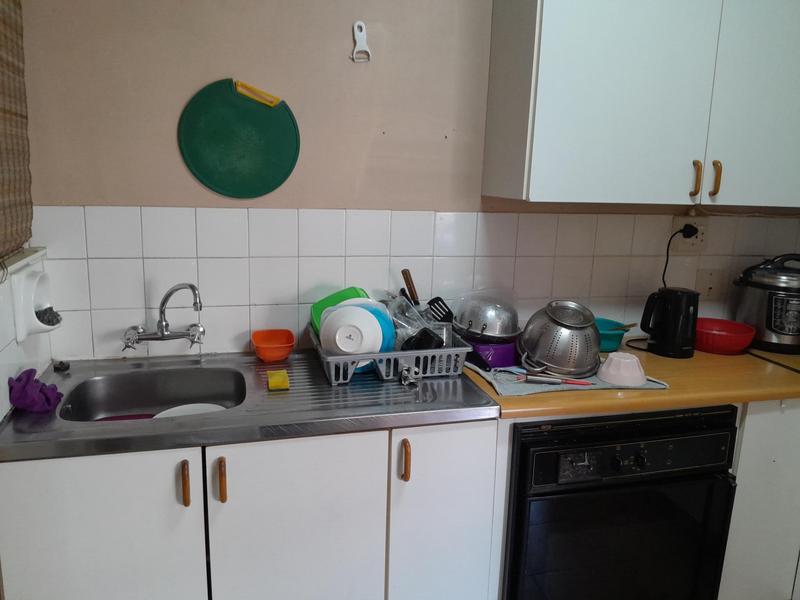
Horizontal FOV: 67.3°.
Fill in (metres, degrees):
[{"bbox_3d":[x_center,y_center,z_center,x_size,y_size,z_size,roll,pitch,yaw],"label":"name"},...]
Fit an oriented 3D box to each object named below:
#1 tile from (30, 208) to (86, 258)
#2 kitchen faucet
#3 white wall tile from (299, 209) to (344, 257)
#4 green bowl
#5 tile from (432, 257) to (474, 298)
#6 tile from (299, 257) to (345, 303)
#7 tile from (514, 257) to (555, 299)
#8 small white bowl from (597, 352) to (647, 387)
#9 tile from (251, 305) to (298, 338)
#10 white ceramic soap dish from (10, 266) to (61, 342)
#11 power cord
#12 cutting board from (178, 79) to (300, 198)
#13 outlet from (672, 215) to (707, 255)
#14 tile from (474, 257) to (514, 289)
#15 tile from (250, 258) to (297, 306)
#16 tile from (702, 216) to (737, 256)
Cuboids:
[{"bbox_3d":[-0.984,-0.193,1.742,0.150,0.150,0.010,-1,10,-14],"label":"tile"},{"bbox_3d":[-0.689,0.045,1.757,0.222,0.192,0.170,-1,10,-15],"label":"kitchen faucet"},{"bbox_3d":[-0.251,-0.216,1.936,0.150,0.150,0.010,-1,11,-14],"label":"white wall tile"},{"bbox_3d":[0.690,0.125,2.118,0.220,0.076,0.220,-1,11,-14],"label":"green bowl"},{"bbox_3d":[0.185,-0.071,2.035,0.149,0.148,0.008,-1,11,-15],"label":"tile"},{"bbox_3d":[-0.253,-0.062,1.947,0.150,0.150,0.008,-1,10,-15],"label":"tile"},{"bbox_3d":[0.482,-0.079,2.141,0.150,0.150,0.008,-1,10,-15],"label":"tile"},{"bbox_3d":[0.633,0.192,1.709,0.135,0.067,0.135,1,10,0],"label":"small white bowl"},{"bbox_3d":[-0.404,0.091,1.935,0.150,0.150,0.008,-1,10,-15],"label":"tile"},{"bbox_3d":[-0.954,0.009,1.608,0.090,0.178,0.150,-1,11,-14],"label":"white ceramic soap dish"},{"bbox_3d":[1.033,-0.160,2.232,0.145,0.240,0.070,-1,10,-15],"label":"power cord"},{"bbox_3d":[-0.469,-0.473,1.774,0.348,0.343,0.013,-1,11,-15],"label":"cutting board"},{"bbox_3d":[1.101,-0.246,2.273,0.132,0.132,0.015,-1,11,-14],"label":"outlet"},{"bbox_3d":[0.335,-0.076,2.102,0.150,0.150,0.008,-1,10,-15],"label":"tile"},{"bbox_3d":[-0.400,-0.061,1.918,0.150,0.150,0.010,-1,10,-14],"label":"tile"},{"bbox_3d":[1.228,-0.246,2.317,0.150,0.150,0.010,-1,11,-14],"label":"tile"}]

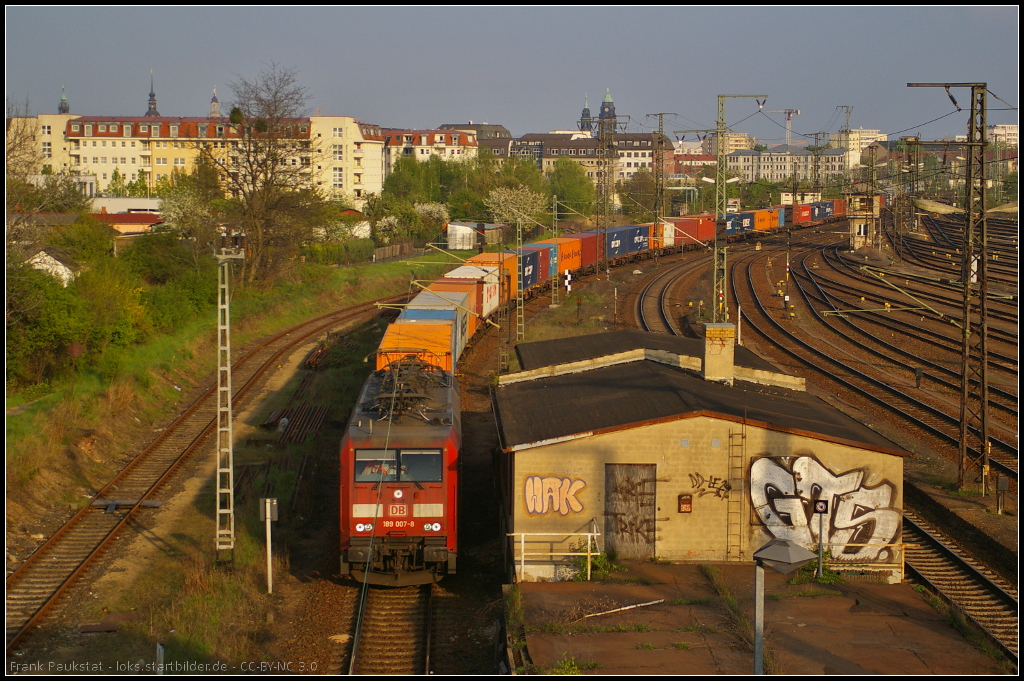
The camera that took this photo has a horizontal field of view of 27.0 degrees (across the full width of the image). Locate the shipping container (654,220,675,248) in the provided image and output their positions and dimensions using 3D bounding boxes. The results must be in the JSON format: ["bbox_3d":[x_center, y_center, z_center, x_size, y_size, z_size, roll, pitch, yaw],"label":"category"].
[{"bbox_3d":[16.720,-12.000,242.000,2.440,2.590,6.060,1,5,15],"label":"shipping container"}]

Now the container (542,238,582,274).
[{"bbox_3d":[4.073,-7.551,189.566,2.440,2.600,12.500,1,5,9],"label":"container"}]

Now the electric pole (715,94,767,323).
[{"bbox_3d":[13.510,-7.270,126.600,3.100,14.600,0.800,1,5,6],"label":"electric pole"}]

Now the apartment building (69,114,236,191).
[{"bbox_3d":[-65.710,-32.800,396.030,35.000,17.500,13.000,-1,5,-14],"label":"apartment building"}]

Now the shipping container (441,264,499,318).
[{"bbox_3d":[-2.450,-3.060,132.940,2.440,2.590,12.190,1,5,4],"label":"shipping container"}]

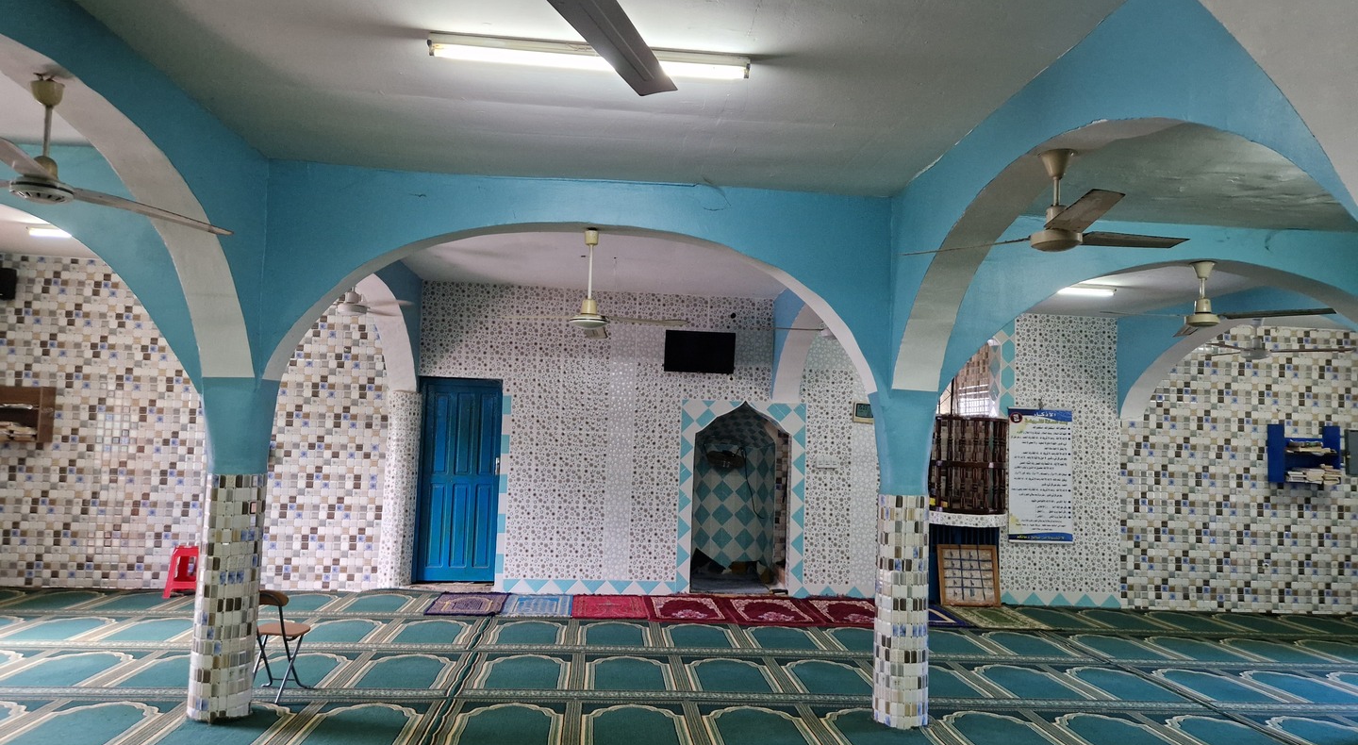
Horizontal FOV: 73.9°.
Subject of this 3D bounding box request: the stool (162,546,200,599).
[{"bbox_3d":[-4.613,1.877,8.578,0.370,0.470,0.370,2,-4,-3],"label":"stool"}]

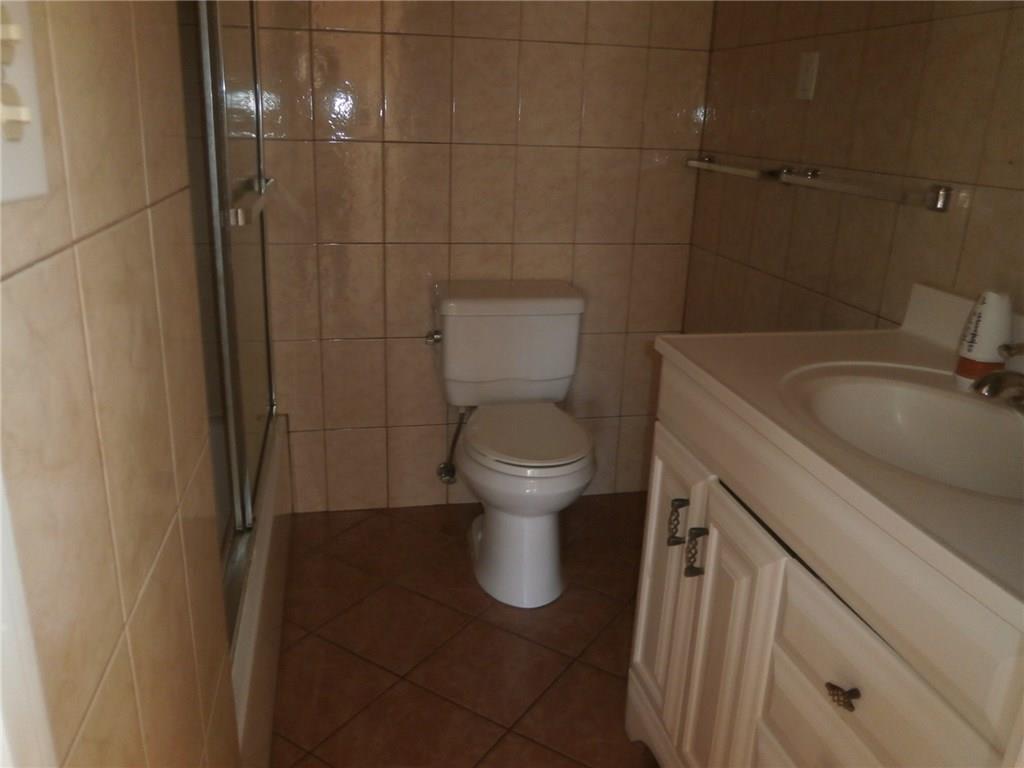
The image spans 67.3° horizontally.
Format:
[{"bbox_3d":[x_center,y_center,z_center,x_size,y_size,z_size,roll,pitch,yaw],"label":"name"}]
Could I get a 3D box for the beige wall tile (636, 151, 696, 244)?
[{"bbox_3d":[0.506,-0.605,2.510,0.203,0.304,0.010,-2,19,-12],"label":"beige wall tile"}]

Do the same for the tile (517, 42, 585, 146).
[{"bbox_3d":[0.118,-0.876,2.332,0.200,0.300,0.010,-2,19,-12],"label":"tile"}]

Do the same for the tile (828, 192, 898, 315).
[{"bbox_3d":[0.780,-0.314,1.690,0.010,0.301,0.200,-2,19,-12],"label":"tile"}]

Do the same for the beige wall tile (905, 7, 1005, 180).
[{"bbox_3d":[0.837,-0.538,1.449,0.010,0.300,0.200,-2,19,-12],"label":"beige wall tile"}]

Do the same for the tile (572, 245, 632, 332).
[{"bbox_3d":[0.297,-0.314,2.563,0.203,0.304,0.010,-2,19,-12],"label":"tile"}]

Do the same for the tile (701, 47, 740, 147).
[{"bbox_3d":[0.633,-0.853,2.336,0.010,0.301,0.183,-2,19,-12],"label":"tile"}]

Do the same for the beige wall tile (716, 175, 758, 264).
[{"bbox_3d":[0.664,-0.511,2.250,0.010,0.301,0.200,-2,19,-12],"label":"beige wall tile"}]

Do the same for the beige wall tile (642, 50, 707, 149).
[{"bbox_3d":[0.511,-0.882,2.404,0.202,0.301,0.010,-2,19,-12],"label":"beige wall tile"}]

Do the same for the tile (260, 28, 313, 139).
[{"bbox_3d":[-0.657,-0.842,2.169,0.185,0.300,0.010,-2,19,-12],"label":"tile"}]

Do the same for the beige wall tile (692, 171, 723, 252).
[{"bbox_3d":[0.632,-0.575,2.439,0.010,0.304,0.195,-2,19,-11],"label":"beige wall tile"}]

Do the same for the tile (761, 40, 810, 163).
[{"bbox_3d":[0.710,-0.724,1.970,0.010,0.300,0.200,-2,19,-12],"label":"tile"}]

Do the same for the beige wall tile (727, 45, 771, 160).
[{"bbox_3d":[0.671,-0.790,2.158,0.010,0.301,0.200,-2,19,-12],"label":"beige wall tile"}]

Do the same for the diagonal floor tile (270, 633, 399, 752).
[{"bbox_3d":[-0.466,0.712,1.796,0.301,0.010,0.301,14,22,30],"label":"diagonal floor tile"}]

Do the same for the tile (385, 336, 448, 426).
[{"bbox_3d":[-0.311,-0.005,2.541,0.200,0.300,0.010,-2,19,-12],"label":"tile"}]

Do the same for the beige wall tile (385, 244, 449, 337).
[{"bbox_3d":[-0.298,-0.293,2.434,0.203,0.304,0.010,-2,19,-12],"label":"beige wall tile"}]

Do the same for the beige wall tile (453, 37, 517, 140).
[{"bbox_3d":[-0.079,-0.869,2.290,0.200,0.300,0.010,-2,19,-12],"label":"beige wall tile"}]

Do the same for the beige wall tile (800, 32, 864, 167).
[{"bbox_3d":[0.759,-0.668,1.810,0.010,0.300,0.200,-2,19,-12],"label":"beige wall tile"}]

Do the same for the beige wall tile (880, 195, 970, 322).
[{"bbox_3d":[0.816,-0.249,1.508,0.010,0.300,0.200,-2,19,-12],"label":"beige wall tile"}]

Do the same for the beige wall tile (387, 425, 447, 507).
[{"bbox_3d":[-0.320,0.280,2.629,0.203,0.304,0.010,-2,19,-12],"label":"beige wall tile"}]

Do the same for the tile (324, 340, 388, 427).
[{"bbox_3d":[-0.507,0.001,2.487,0.200,0.301,0.010,-2,19,-12],"label":"tile"}]

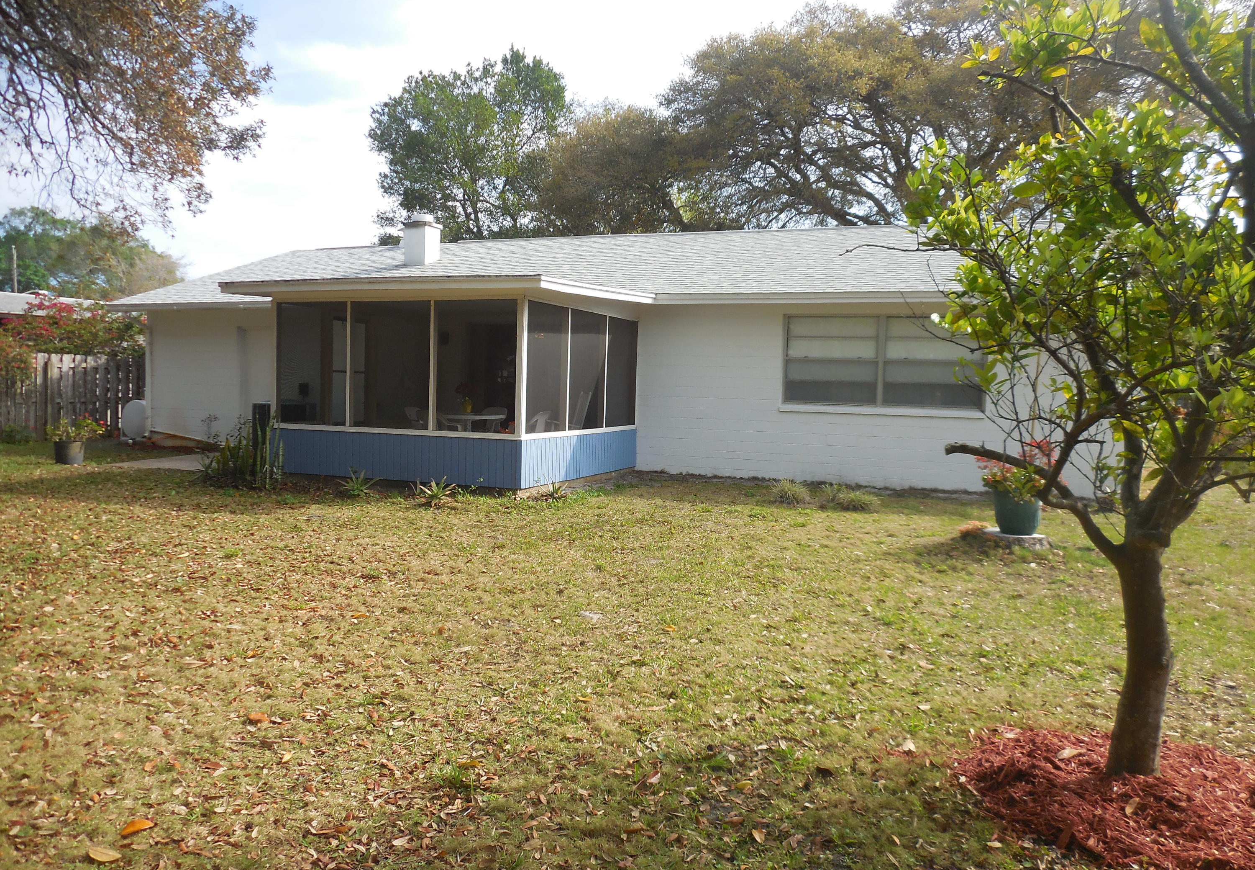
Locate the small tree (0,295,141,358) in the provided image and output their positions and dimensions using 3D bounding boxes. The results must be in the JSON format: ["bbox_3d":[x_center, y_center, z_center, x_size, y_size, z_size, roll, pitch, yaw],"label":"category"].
[{"bbox_3d":[-12.791,-1.636,20.852,2.300,3.225,3.700,3,4,22],"label":"small tree"}]

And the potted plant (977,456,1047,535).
[{"bbox_3d":[3.478,0.497,8.150,0.690,0.811,0.650,3,4,23],"label":"potted plant"}]

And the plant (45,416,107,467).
[{"bbox_3d":[-8.215,0.085,13.500,0.880,0.739,0.780,-1,4,-31],"label":"plant"}]

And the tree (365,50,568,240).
[{"bbox_3d":[-6.008,-7.481,34.163,7.900,13.880,7.700,1,3,-10],"label":"tree"}]

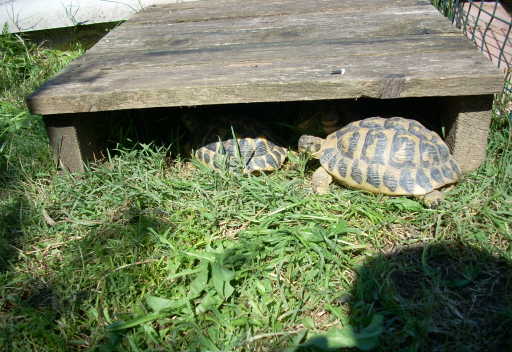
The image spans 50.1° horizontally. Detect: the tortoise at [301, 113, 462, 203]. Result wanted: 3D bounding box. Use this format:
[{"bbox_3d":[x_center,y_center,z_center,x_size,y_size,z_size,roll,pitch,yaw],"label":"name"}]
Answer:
[{"bbox_3d":[0.161,-0.030,0.751,0.226,0.097,0.142,8,30,24],"label":"tortoise"}]

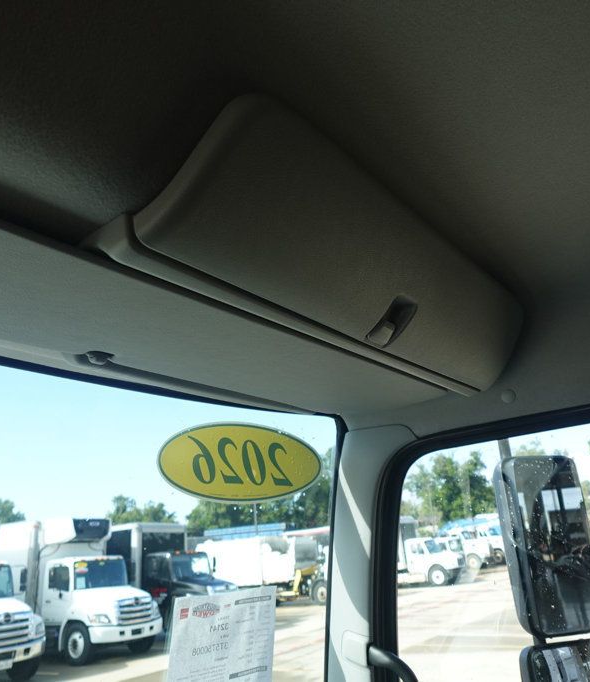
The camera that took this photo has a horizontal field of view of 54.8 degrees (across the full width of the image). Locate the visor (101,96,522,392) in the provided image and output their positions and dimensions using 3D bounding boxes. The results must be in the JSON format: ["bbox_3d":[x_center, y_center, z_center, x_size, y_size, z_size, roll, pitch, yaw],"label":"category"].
[{"bbox_3d":[0.112,-0.067,0.815,0.169,0.171,0.786,-19,-25,35],"label":"visor"}]

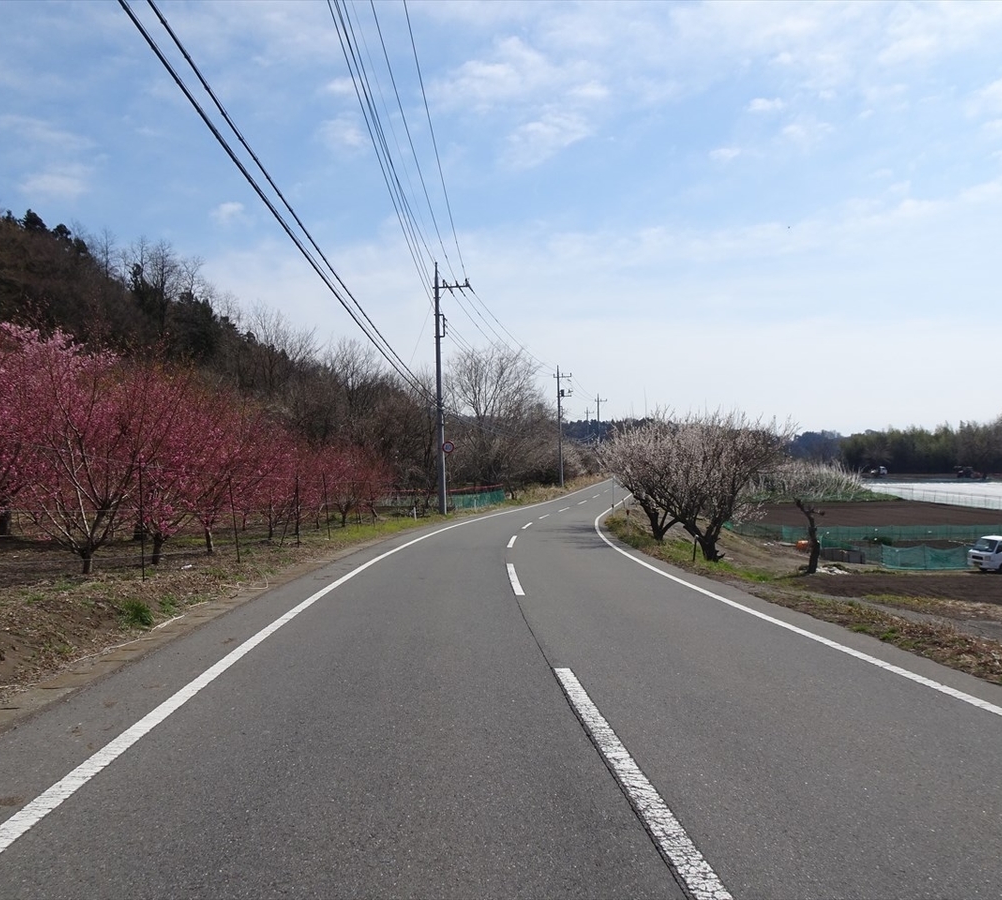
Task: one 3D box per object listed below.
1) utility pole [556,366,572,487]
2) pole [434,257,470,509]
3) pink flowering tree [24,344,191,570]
[{"bbox_3d":[6.474,-2.415,85.500,1.750,12.400,0.500,-2,0,13],"label":"utility pole"},{"bbox_3d":[-2.415,-3.127,42.300,1.830,12.800,0.450,-2,0,8],"label":"pole"},{"bbox_3d":[-5.927,0.173,12.500,2.450,3.300,2.400,-1,-1,-26],"label":"pink flowering tree"}]

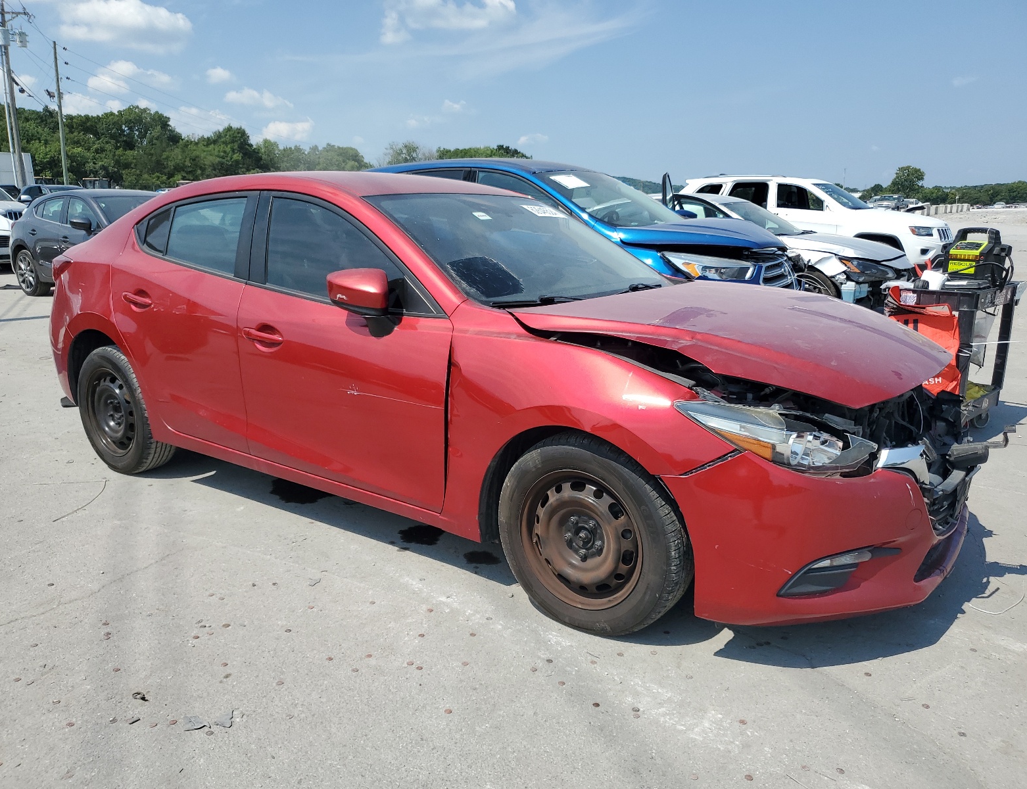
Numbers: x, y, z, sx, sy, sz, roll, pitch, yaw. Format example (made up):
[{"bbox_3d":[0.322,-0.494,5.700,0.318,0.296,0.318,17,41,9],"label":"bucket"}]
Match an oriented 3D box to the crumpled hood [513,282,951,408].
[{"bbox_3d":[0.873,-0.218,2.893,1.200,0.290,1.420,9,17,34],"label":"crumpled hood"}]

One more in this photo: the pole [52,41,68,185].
[{"bbox_3d":[-30.941,-17.912,54.238,0.280,11.799,0.280,-5,14,-28],"label":"pole"}]

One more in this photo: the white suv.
[{"bbox_3d":[5.190,-3.030,14.350,4.820,1.770,1.950,10,17,35],"label":"white suv"}]

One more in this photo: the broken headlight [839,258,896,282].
[{"bbox_3d":[3.523,-1.237,7.850,0.480,0.250,0.400,11,18,39],"label":"broken headlight"}]

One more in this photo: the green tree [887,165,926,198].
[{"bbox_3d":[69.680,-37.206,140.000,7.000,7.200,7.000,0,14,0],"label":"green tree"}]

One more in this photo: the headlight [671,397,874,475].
[{"bbox_3d":[0.757,0.125,2.268,0.520,0.220,0.400,9,17,34],"label":"headlight"}]

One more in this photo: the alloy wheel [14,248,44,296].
[{"bbox_3d":[-6.843,-1.727,11.250,0.650,0.650,0.215,9,16,32],"label":"alloy wheel"}]

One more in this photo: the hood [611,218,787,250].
[{"bbox_3d":[1.723,-1.350,6.677,1.150,0.260,1.500,10,17,36],"label":"hood"}]

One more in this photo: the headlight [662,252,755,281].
[{"bbox_3d":[1.351,-0.891,5.502,0.530,0.200,0.420,10,17,36],"label":"headlight"}]

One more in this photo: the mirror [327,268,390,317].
[{"bbox_3d":[-0.522,-0.343,2.686,0.145,0.150,0.200,9,17,34],"label":"mirror"}]

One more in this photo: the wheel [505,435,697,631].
[{"bbox_3d":[0.253,0.432,2.506,0.650,0.650,0.210,10,17,36],"label":"wheel"}]

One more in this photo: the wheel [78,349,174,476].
[{"bbox_3d":[-1.958,0.072,4.013,0.650,0.650,0.210,9,16,34],"label":"wheel"}]

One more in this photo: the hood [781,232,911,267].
[{"bbox_3d":[3.780,-1.652,8.789,1.180,0.290,1.420,9,16,33],"label":"hood"}]

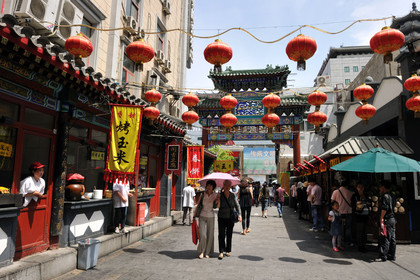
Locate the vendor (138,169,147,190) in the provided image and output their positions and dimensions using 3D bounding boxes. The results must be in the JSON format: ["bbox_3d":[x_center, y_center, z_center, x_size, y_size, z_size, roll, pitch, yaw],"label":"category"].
[{"bbox_3d":[-2.146,1.653,8.900,0.360,1.600,0.460,-3,-9,26],"label":"vendor"}]

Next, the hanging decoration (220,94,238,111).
[{"bbox_3d":[0.402,-0.793,5.920,0.360,0.315,0.360,0,-8,12],"label":"hanging decoration"}]

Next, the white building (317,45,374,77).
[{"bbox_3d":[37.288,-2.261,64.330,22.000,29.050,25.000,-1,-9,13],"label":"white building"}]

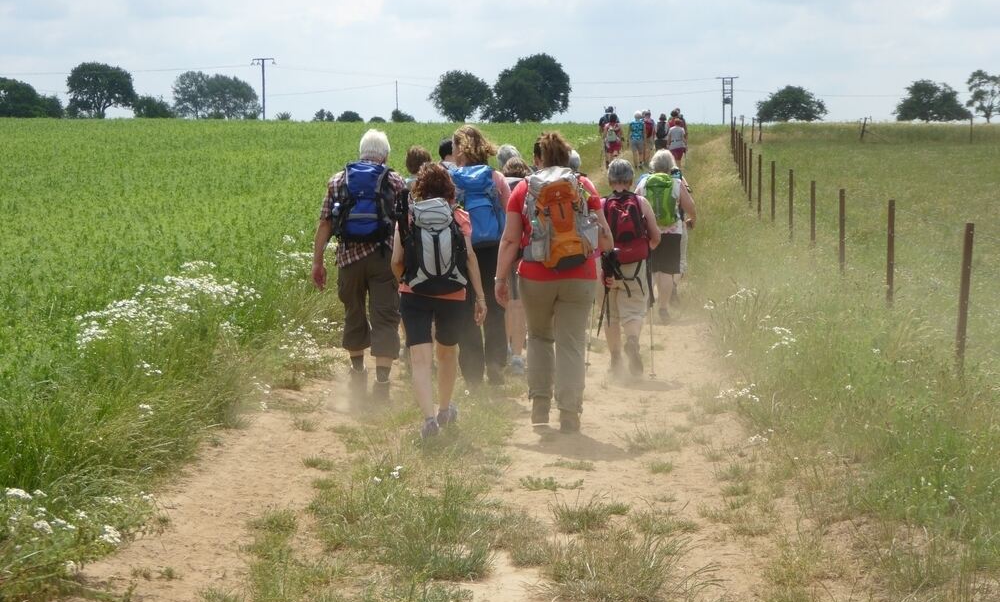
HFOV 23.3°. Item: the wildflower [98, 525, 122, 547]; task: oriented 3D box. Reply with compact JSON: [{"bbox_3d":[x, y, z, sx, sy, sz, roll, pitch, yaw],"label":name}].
[{"bbox_3d":[-1.461,0.879,9.100,0.090,0.075,0.085,0,4,0],"label":"wildflower"}]

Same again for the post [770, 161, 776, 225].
[{"bbox_3d":[4.846,-1.922,43.038,0.065,1.120,0.065,0,4,0],"label":"post"}]

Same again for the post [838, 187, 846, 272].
[{"bbox_3d":[4.008,-0.782,28.436,0.063,1.060,0.063,0,4,0],"label":"post"}]

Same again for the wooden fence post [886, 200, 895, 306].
[{"bbox_3d":[3.642,-0.402,22.637,0.062,1.070,0.062,0,4,0],"label":"wooden fence post"}]

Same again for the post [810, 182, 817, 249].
[{"bbox_3d":[4.367,-1.148,33.836,0.063,1.050,0.063,0,4,0],"label":"post"}]

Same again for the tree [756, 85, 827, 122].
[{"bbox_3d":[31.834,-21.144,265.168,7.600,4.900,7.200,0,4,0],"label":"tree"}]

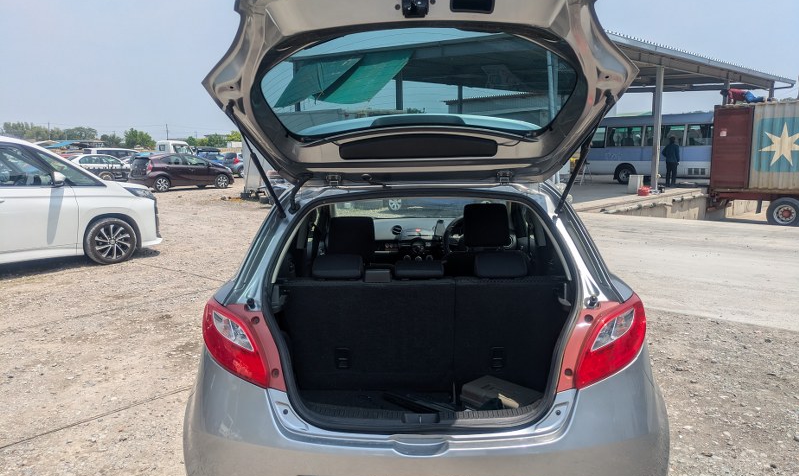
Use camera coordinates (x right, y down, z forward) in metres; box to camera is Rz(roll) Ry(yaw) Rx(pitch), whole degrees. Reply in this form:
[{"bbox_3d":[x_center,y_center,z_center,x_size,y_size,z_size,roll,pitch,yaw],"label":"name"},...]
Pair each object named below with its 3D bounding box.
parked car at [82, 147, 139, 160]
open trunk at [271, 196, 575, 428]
[{"bbox_3d":[-19.157,-5.062,38.646,4.600,1.780,1.700,-7,11,-34],"label":"parked car"},{"bbox_3d":[0.083,0.264,2.065,1.040,0.800,0.700,-1,9,1],"label":"open trunk"}]

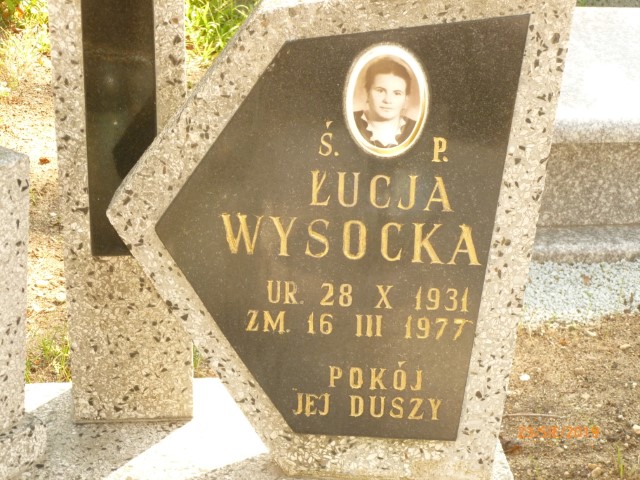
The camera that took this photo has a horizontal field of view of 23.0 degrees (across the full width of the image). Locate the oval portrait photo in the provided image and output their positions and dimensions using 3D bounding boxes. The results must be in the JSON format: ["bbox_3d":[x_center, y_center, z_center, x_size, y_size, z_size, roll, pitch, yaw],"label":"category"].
[{"bbox_3d":[0.085,-0.177,2.000,0.108,0.147,0.012,2,13,6],"label":"oval portrait photo"}]

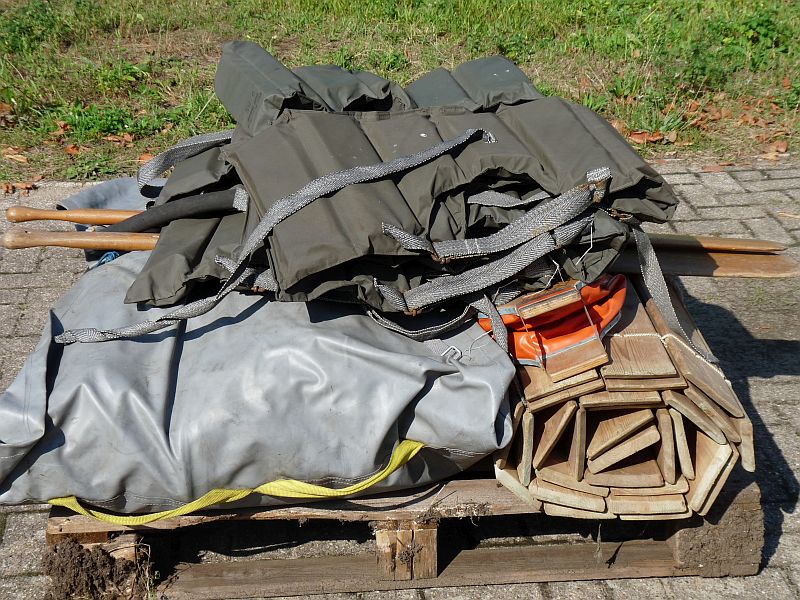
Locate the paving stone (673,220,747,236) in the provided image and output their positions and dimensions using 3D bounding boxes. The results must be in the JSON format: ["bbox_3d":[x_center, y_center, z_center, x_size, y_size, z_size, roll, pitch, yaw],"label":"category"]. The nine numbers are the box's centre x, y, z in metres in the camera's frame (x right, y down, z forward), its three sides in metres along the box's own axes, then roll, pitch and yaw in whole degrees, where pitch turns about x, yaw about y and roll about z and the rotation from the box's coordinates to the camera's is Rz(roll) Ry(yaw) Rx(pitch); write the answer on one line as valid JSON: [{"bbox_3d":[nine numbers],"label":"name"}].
[{"bbox_3d":[0.870,-0.175,4.120,0.204,0.070,0.100,-3,24,-6],"label":"paving stone"}]

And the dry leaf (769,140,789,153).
[{"bbox_3d":[1.222,-0.493,4.686,0.060,0.030,0.050,-3,24,-6],"label":"dry leaf"}]

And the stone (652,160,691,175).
[{"bbox_3d":[0.805,-0.381,4.594,0.204,0.070,0.100,-3,24,-6],"label":"stone"}]

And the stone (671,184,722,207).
[{"bbox_3d":[0.892,-0.281,4.362,0.100,0.070,0.204,-3,24,-6],"label":"stone"}]

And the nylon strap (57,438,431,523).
[{"bbox_3d":[-0.273,0.304,2.459,0.645,0.095,0.110,-3,24,-6],"label":"nylon strap"}]

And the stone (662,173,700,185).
[{"bbox_3d":[0.822,-0.340,4.499,0.204,0.070,0.100,-3,24,-6],"label":"stone"}]

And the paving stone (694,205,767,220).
[{"bbox_3d":[0.962,-0.221,4.226,0.204,0.070,0.100,-3,24,-6],"label":"paving stone"}]

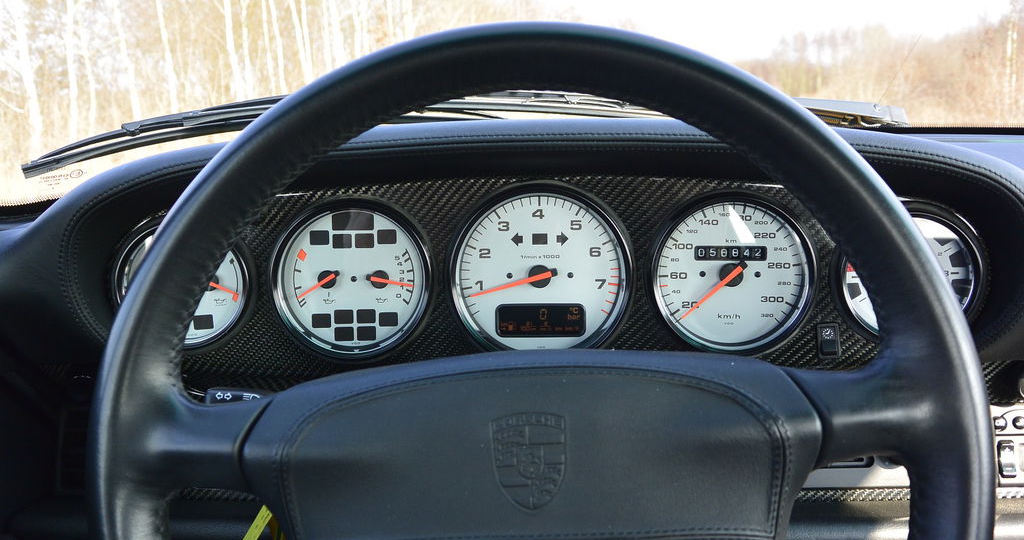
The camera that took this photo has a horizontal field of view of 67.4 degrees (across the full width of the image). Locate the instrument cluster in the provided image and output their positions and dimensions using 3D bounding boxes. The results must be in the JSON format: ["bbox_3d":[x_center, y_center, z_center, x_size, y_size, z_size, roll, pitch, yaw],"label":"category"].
[{"bbox_3d":[0.025,0.003,0.560,0.608,0.130,0.070,-1,-2,1],"label":"instrument cluster"}]

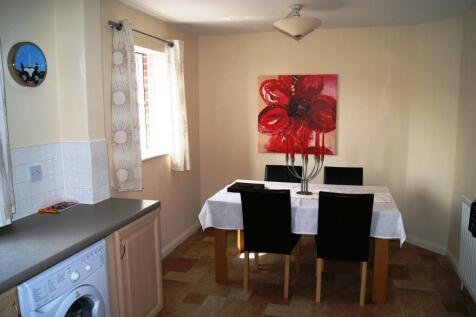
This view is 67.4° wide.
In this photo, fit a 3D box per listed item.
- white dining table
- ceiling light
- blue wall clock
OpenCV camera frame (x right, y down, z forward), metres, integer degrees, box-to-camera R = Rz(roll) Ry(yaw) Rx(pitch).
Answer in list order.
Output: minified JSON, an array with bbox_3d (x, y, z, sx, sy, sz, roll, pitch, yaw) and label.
[{"bbox_3d":[0.606,0.700,3.352,1.570,0.760,0.980,2,8,16],"label":"white dining table"},{"bbox_3d":[0.494,-1.134,2.989,0.405,0.285,0.405,2,8,16],"label":"ceiling light"},{"bbox_3d":[-1.218,-0.543,2.078,0.038,0.248,0.248,2,8,16],"label":"blue wall clock"}]

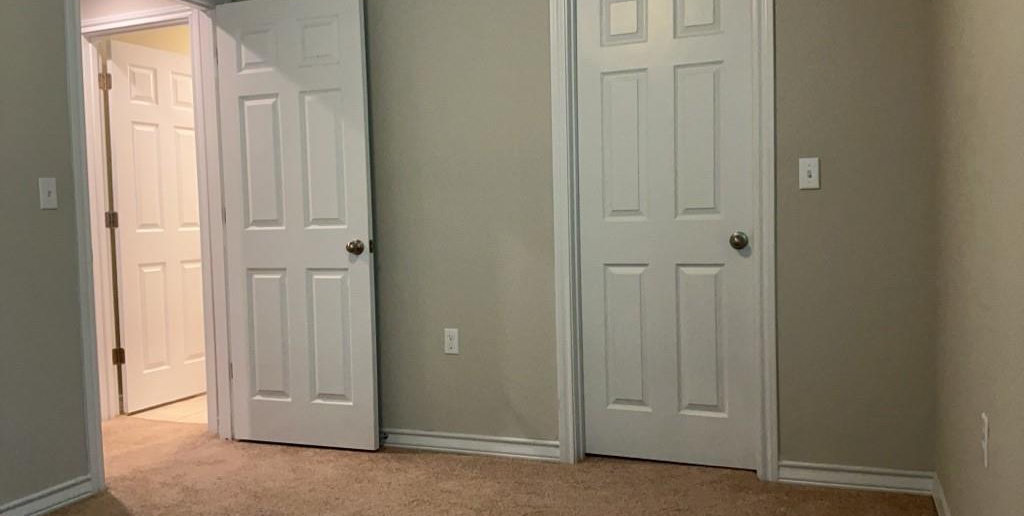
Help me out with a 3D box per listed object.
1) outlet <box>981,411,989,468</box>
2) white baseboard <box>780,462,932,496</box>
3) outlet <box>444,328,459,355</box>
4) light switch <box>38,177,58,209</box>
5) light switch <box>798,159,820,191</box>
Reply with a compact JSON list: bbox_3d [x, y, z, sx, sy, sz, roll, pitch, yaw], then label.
[{"bbox_3d":[1.076,0.414,1.815,0.014,0.114,0.070,0,3,22],"label":"outlet"},{"bbox_3d":[1.241,0.793,2.889,0.525,0.085,0.016,0,3,22],"label":"white baseboard"},{"bbox_3d":[-0.266,0.366,3.484,0.070,0.114,0.014,0,3,22],"label":"outlet"},{"bbox_3d":[-1.705,-0.236,2.941,0.016,0.114,0.070,0,3,22],"label":"light switch"},{"bbox_3d":[1.075,-0.307,2.886,0.070,0.114,0.016,0,3,22],"label":"light switch"}]

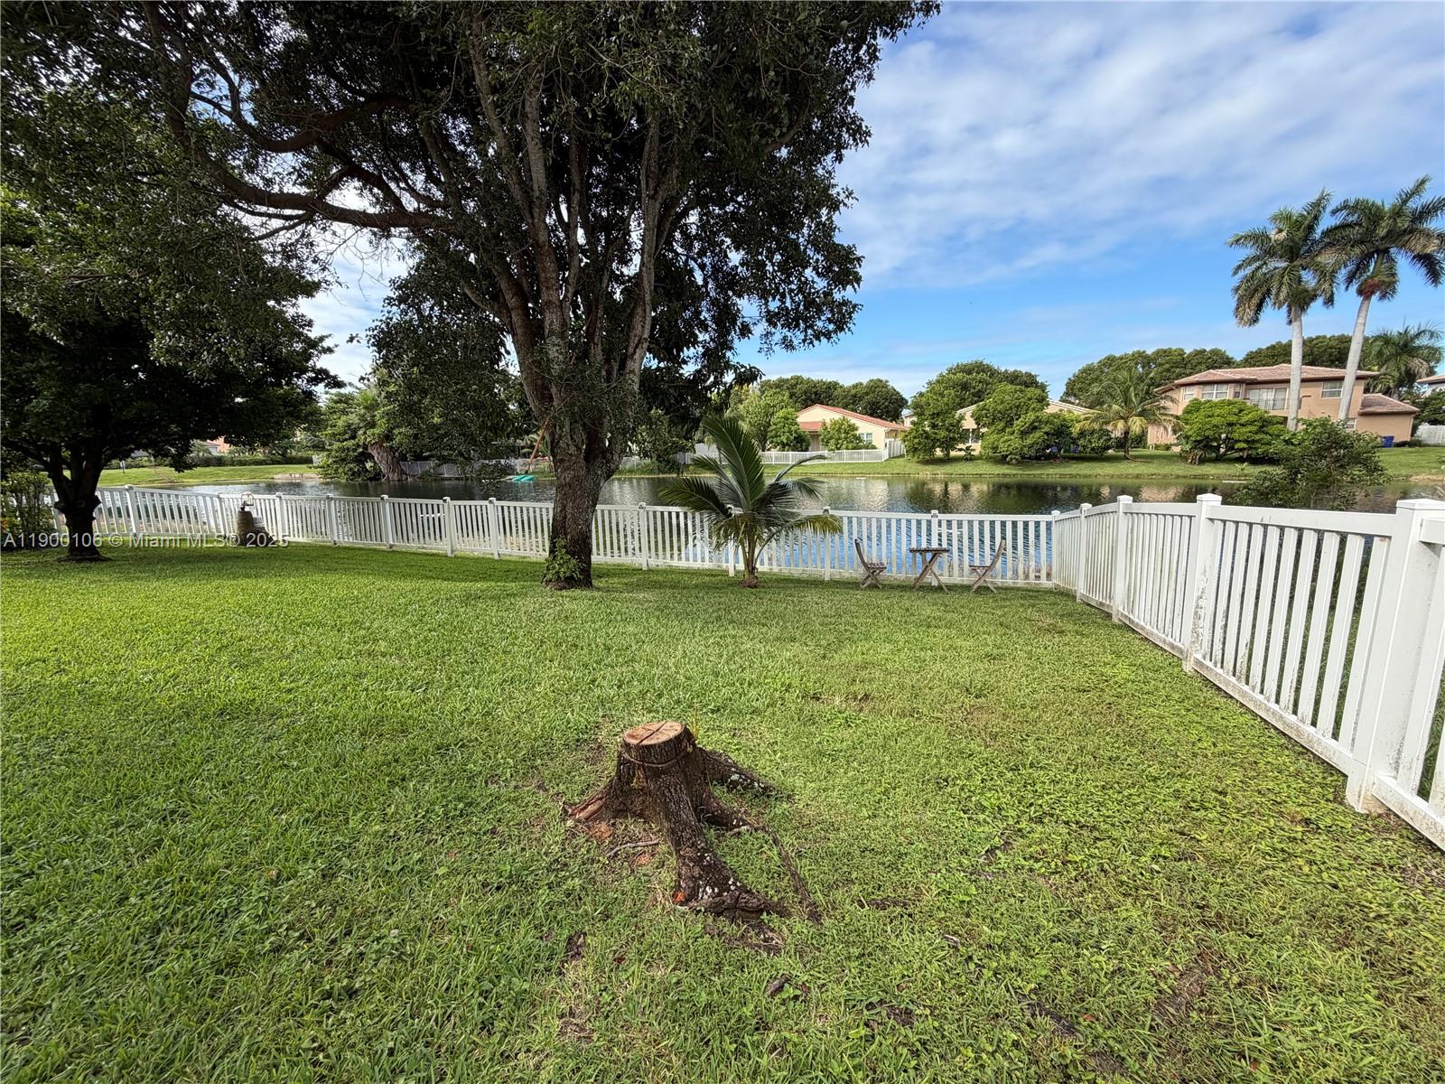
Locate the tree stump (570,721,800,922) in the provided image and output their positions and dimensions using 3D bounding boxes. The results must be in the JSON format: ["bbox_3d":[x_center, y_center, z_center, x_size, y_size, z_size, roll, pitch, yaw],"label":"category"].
[{"bbox_3d":[-0.185,0.992,2.254,0.950,0.390,0.840,-1,9,0],"label":"tree stump"}]

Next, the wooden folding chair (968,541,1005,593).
[{"bbox_3d":[4.318,0.379,9.535,0.550,0.810,0.430,2,10,19],"label":"wooden folding chair"}]

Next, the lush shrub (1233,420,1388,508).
[{"bbox_3d":[9.196,-0.737,9.200,1.550,2.300,1.500,8,13,44],"label":"lush shrub"}]

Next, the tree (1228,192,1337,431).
[{"bbox_3d":[40.010,-14.746,41.720,5.700,16.000,5.700,7,13,44],"label":"tree"}]

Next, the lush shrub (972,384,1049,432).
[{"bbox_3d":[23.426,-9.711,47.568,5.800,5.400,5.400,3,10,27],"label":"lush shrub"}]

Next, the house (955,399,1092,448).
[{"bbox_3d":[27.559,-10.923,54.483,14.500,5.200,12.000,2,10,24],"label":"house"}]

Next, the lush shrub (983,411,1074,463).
[{"bbox_3d":[27.220,-9.291,52.000,6.900,4.500,5.500,4,11,27],"label":"lush shrub"}]

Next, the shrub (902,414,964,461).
[{"bbox_3d":[19.453,-9.648,54.000,5.100,4.300,4.600,2,10,19],"label":"shrub"}]

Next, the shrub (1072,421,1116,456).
[{"bbox_3d":[29.064,-8.075,45.800,2.900,2.500,2.800,4,11,30],"label":"shrub"}]

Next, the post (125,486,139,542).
[{"bbox_3d":[-13.646,-0.649,13.494,0.130,1.290,0.130,3,10,23],"label":"post"}]

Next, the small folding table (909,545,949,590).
[{"bbox_3d":[3.365,0.433,9.545,0.590,0.690,0.600,2,10,19],"label":"small folding table"}]

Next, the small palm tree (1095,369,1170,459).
[{"bbox_3d":[34.565,-10.805,49.500,5.000,7.200,4.800,5,11,34],"label":"small palm tree"}]

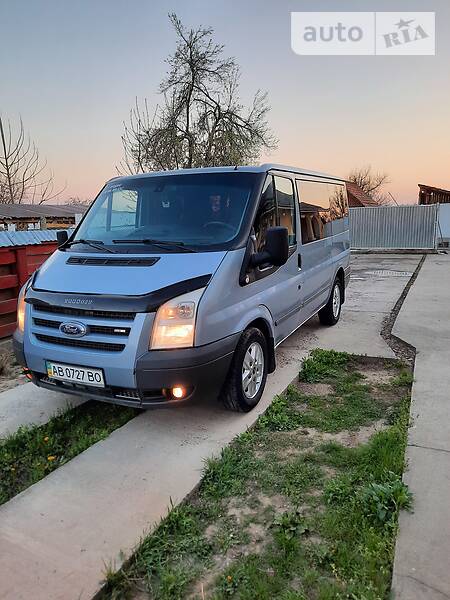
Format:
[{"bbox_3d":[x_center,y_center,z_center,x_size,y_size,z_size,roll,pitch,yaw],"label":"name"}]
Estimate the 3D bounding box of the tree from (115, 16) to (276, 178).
[{"bbox_3d":[-0.808,-4.738,13.323,4.620,7.360,4.390,-2,11,-3],"label":"tree"}]

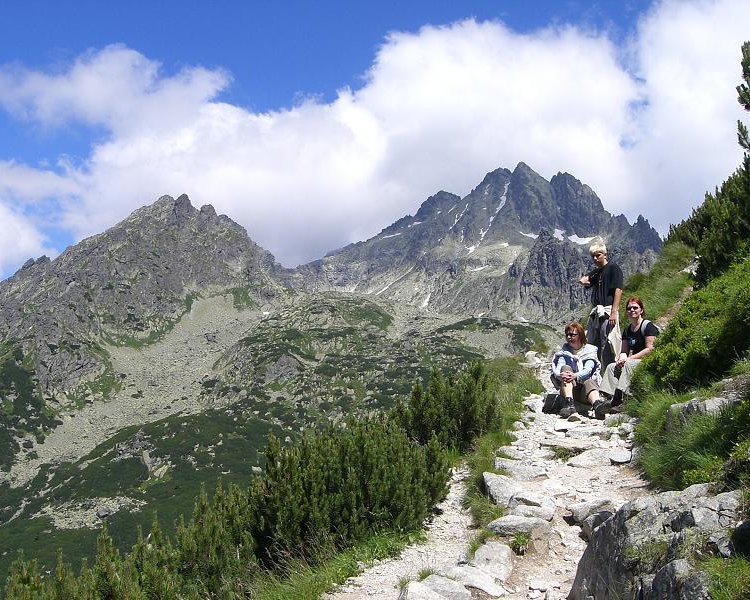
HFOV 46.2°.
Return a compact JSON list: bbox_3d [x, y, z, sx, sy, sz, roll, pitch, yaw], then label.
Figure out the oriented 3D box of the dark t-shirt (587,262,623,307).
[{"bbox_3d":[2.540,-0.165,9.700,0.430,0.520,0.310,-2,-4,38],"label":"dark t-shirt"}]

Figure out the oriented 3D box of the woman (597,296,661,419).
[{"bbox_3d":[2.640,0.590,9.200,0.540,1.220,0.780,-2,-4,36],"label":"woman"}]

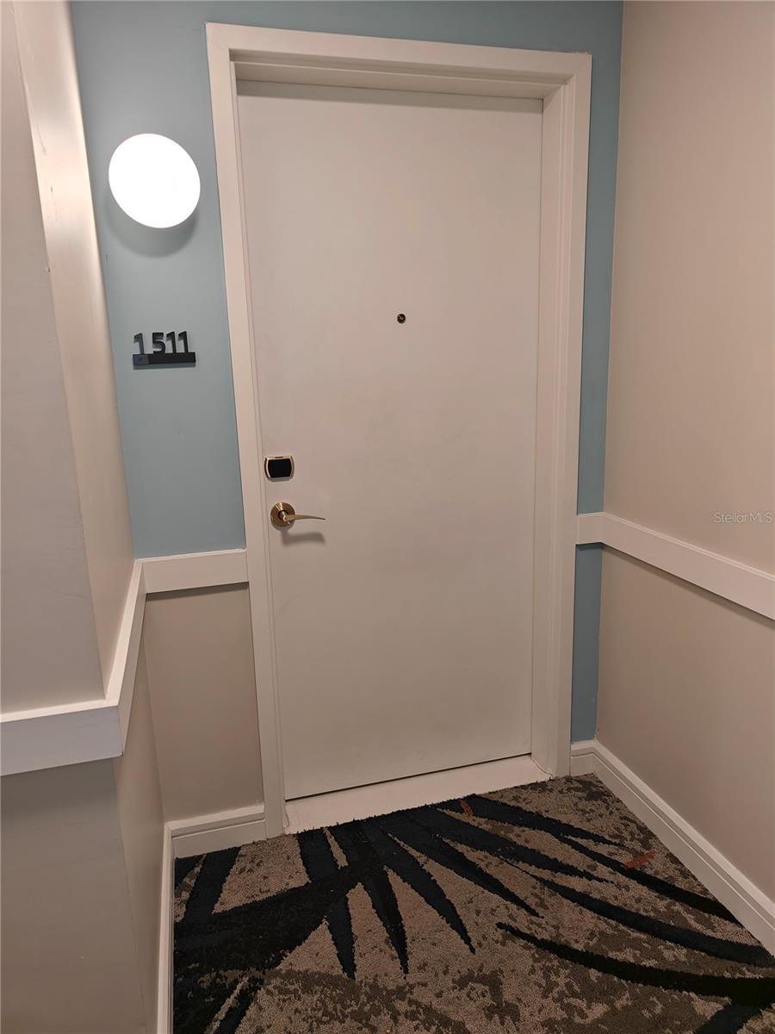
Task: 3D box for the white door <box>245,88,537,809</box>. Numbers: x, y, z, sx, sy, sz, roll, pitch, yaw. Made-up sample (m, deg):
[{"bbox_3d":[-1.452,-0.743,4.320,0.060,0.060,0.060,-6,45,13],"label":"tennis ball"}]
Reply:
[{"bbox_3d":[0.050,-0.154,2.215,0.908,2.114,0.047,-5,13,-15],"label":"white door"}]

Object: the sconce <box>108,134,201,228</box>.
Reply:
[{"bbox_3d":[-0.544,-0.784,1.679,0.200,0.200,0.100,-5,13,-15],"label":"sconce"}]

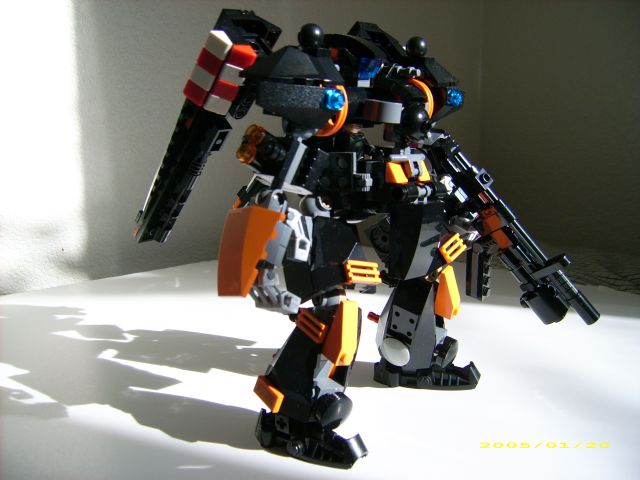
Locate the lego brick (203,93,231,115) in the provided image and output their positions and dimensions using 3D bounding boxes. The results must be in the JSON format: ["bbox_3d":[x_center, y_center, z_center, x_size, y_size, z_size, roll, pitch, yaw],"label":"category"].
[{"bbox_3d":[-0.043,-0.057,0.270,0.008,0.007,0.008,-12,-31,-42],"label":"lego brick"}]

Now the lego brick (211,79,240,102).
[{"bbox_3d":[-0.039,-0.062,0.265,0.008,0.007,0.008,-12,-31,-42],"label":"lego brick"}]

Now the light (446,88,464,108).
[{"bbox_3d":[0.060,-0.064,0.289,0.008,0.008,0.005,-7,12,-31],"label":"light"}]

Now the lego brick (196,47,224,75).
[{"bbox_3d":[-0.044,-0.071,0.258,0.007,0.008,0.008,-12,-31,-42],"label":"lego brick"}]

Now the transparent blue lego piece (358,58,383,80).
[{"bbox_3d":[0.021,-0.073,0.275,0.009,0.008,0.008,-4,6,-45],"label":"transparent blue lego piece"}]

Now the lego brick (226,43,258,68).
[{"bbox_3d":[-0.032,-0.072,0.255,0.008,0.007,0.008,-12,-31,-42],"label":"lego brick"}]

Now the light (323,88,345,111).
[{"bbox_3d":[0.005,-0.054,0.251,0.008,0.008,0.005,-8,12,-34],"label":"light"}]

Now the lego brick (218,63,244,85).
[{"bbox_3d":[-0.035,-0.067,0.260,0.008,0.007,0.008,-12,-31,-42],"label":"lego brick"}]

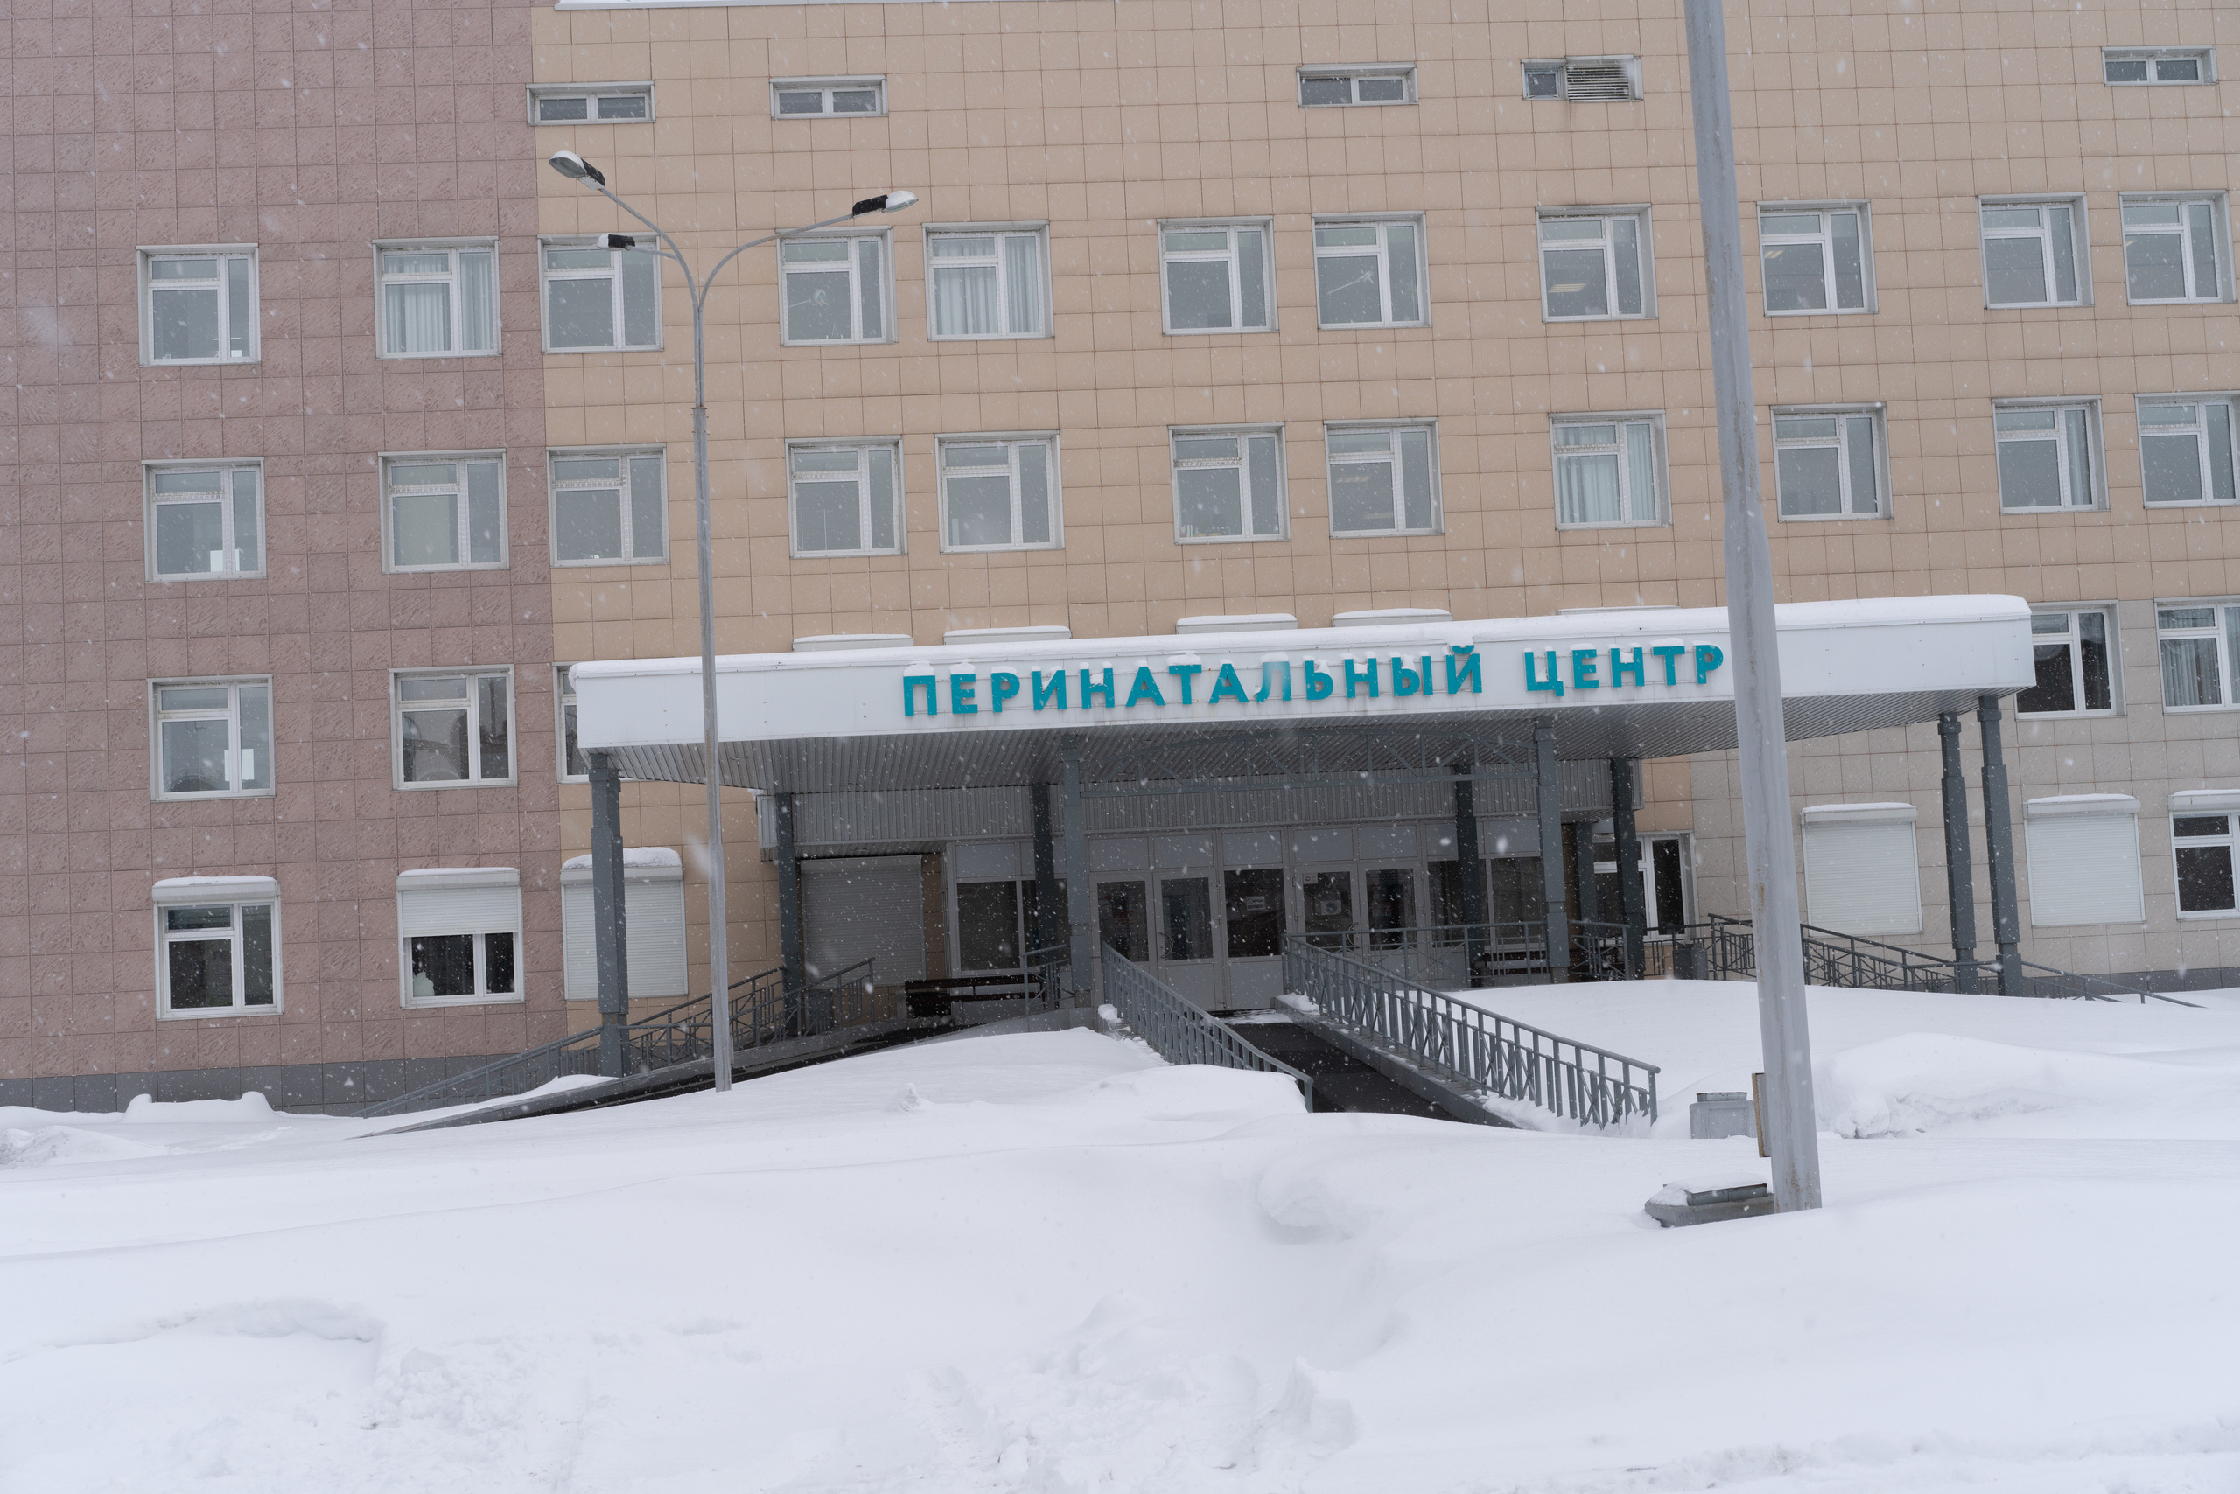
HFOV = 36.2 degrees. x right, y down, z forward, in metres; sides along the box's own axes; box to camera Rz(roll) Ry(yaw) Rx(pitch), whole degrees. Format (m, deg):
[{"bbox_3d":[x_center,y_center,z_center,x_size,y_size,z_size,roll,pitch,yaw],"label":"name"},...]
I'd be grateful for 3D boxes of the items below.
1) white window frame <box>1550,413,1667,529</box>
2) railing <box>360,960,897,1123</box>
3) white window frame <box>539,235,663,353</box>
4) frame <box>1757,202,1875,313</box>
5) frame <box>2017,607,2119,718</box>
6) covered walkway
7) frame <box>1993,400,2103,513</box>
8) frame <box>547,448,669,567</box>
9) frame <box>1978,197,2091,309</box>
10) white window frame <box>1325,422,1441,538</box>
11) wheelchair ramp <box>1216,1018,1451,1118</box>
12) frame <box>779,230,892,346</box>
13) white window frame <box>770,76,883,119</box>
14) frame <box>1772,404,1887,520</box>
[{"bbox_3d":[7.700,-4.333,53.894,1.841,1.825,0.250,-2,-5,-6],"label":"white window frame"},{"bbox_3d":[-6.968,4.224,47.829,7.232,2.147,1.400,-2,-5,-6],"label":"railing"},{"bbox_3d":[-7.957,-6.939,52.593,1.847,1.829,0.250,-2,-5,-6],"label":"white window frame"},{"bbox_3d":[11.202,-7.846,55.043,1.851,1.824,0.200,-2,-5,-6],"label":"frame"},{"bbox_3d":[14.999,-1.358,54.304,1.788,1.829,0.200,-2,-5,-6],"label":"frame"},{"bbox_3d":[2.309,1.333,47.225,18.830,5.024,7.400,-2,-5,-6],"label":"covered walkway"},{"bbox_3d":[14.971,-4.682,55.092,1.780,1.827,0.200,-2,-5,-6],"label":"frame"},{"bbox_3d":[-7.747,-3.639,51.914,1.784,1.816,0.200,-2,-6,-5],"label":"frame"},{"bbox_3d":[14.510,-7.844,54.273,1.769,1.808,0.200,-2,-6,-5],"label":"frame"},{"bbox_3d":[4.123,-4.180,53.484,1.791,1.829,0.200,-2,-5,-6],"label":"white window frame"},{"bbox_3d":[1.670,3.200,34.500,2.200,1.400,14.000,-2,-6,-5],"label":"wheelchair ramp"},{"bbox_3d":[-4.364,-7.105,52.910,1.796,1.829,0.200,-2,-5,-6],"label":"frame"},{"bbox_3d":[-4.505,-10.060,53.163,1.781,0.629,0.200,-2,-5,-6],"label":"white window frame"},{"bbox_3d":[11.376,-4.528,54.730,1.851,1.827,0.200,-2,-5,-6],"label":"frame"}]

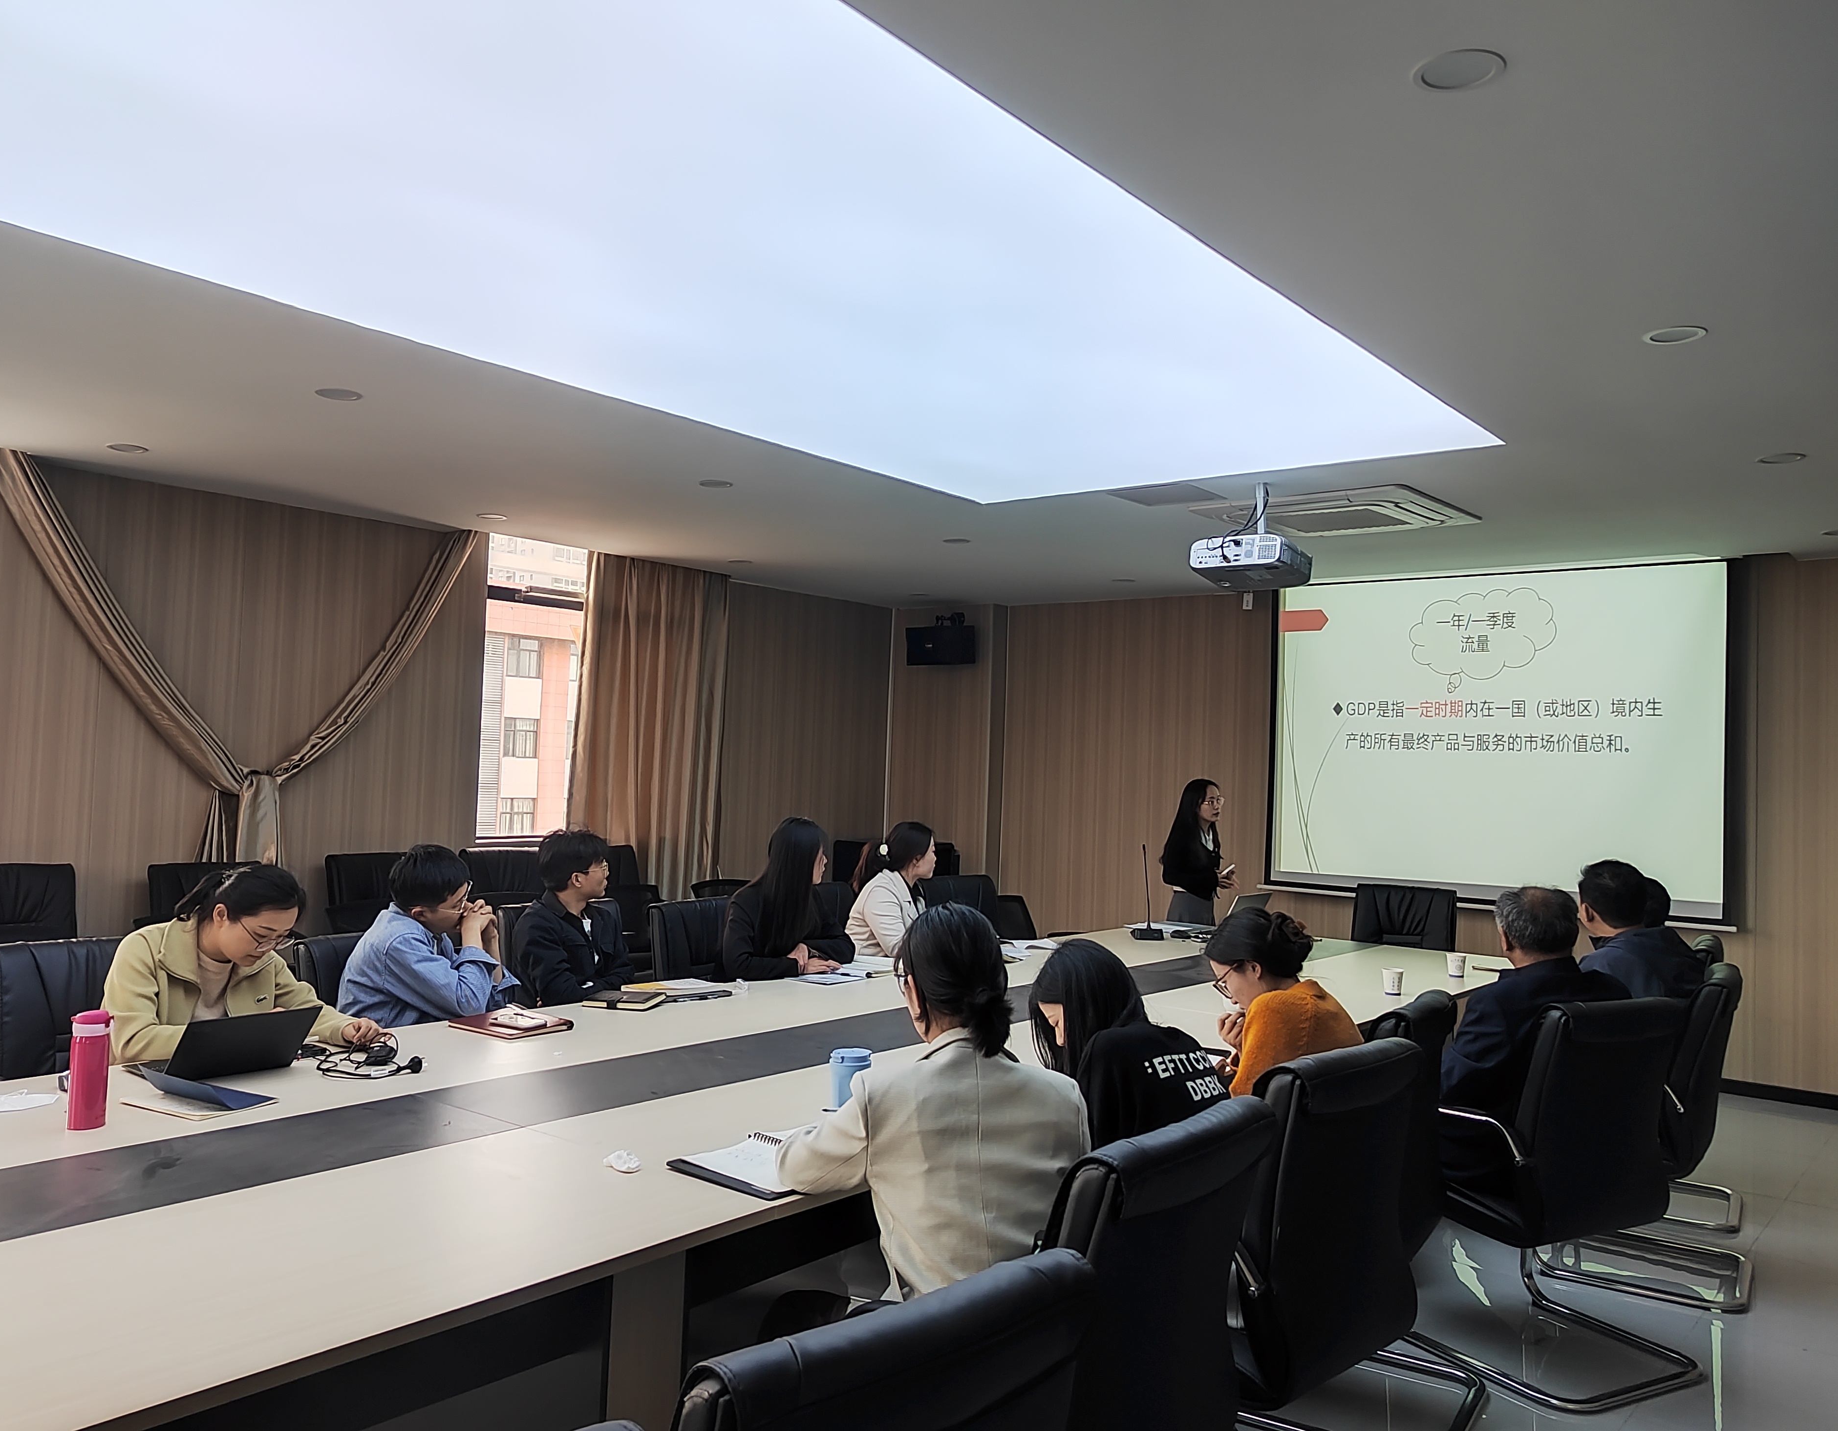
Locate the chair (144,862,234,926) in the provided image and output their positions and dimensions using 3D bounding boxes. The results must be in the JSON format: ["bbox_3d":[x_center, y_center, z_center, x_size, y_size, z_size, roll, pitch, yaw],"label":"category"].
[{"bbox_3d":[-3.027,1.137,5.945,0.640,0.980,0.600,0,-3,40],"label":"chair"}]

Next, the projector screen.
[{"bbox_3d":[3.194,0.130,7.828,2.570,1.870,0.060,0,-3,40],"label":"projector screen"}]

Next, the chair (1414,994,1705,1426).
[{"bbox_3d":[1.713,1.233,3.761,0.620,0.980,0.650,3,-2,-28],"label":"chair"}]

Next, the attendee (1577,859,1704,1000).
[{"bbox_3d":[2.274,1.135,4.723,0.530,1.290,0.740,3,-2,-17],"label":"attendee"}]

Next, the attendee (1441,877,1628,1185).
[{"bbox_3d":[1.682,1.170,4.134,0.530,1.300,0.780,3,-2,-19],"label":"attendee"}]

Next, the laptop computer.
[{"bbox_3d":[-1.626,0.754,3.214,0.340,0.175,0.305,0,-3,39],"label":"laptop computer"}]

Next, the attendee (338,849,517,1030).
[{"bbox_3d":[-1.431,0.997,3.967,0.700,1.220,0.500,1,-2,23],"label":"attendee"}]

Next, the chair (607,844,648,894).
[{"bbox_3d":[-1.752,1.329,8.312,0.620,1.030,0.580,0,-3,39],"label":"chair"}]

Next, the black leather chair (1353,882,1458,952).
[{"bbox_3d":[2.428,1.386,7.102,0.600,0.980,0.640,0,-3,40],"label":"black leather chair"}]

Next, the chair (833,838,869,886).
[{"bbox_3d":[-0.372,1.351,9.141,0.600,1.000,0.640,1,-2,14],"label":"chair"}]

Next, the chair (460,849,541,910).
[{"bbox_3d":[-2.168,1.297,7.800,0.620,1.030,0.580,0,-3,36],"label":"chair"}]

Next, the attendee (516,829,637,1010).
[{"bbox_3d":[-1.152,1.023,4.600,0.720,1.270,0.500,1,-2,31],"label":"attendee"}]

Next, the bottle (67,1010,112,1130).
[{"bbox_3d":[-1.607,0.680,2.674,0.076,0.228,0.076,2,-2,0],"label":"bottle"}]

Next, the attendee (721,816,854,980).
[{"bbox_3d":[-0.574,1.046,5.212,0.720,1.310,0.540,1,-2,31],"label":"attendee"}]

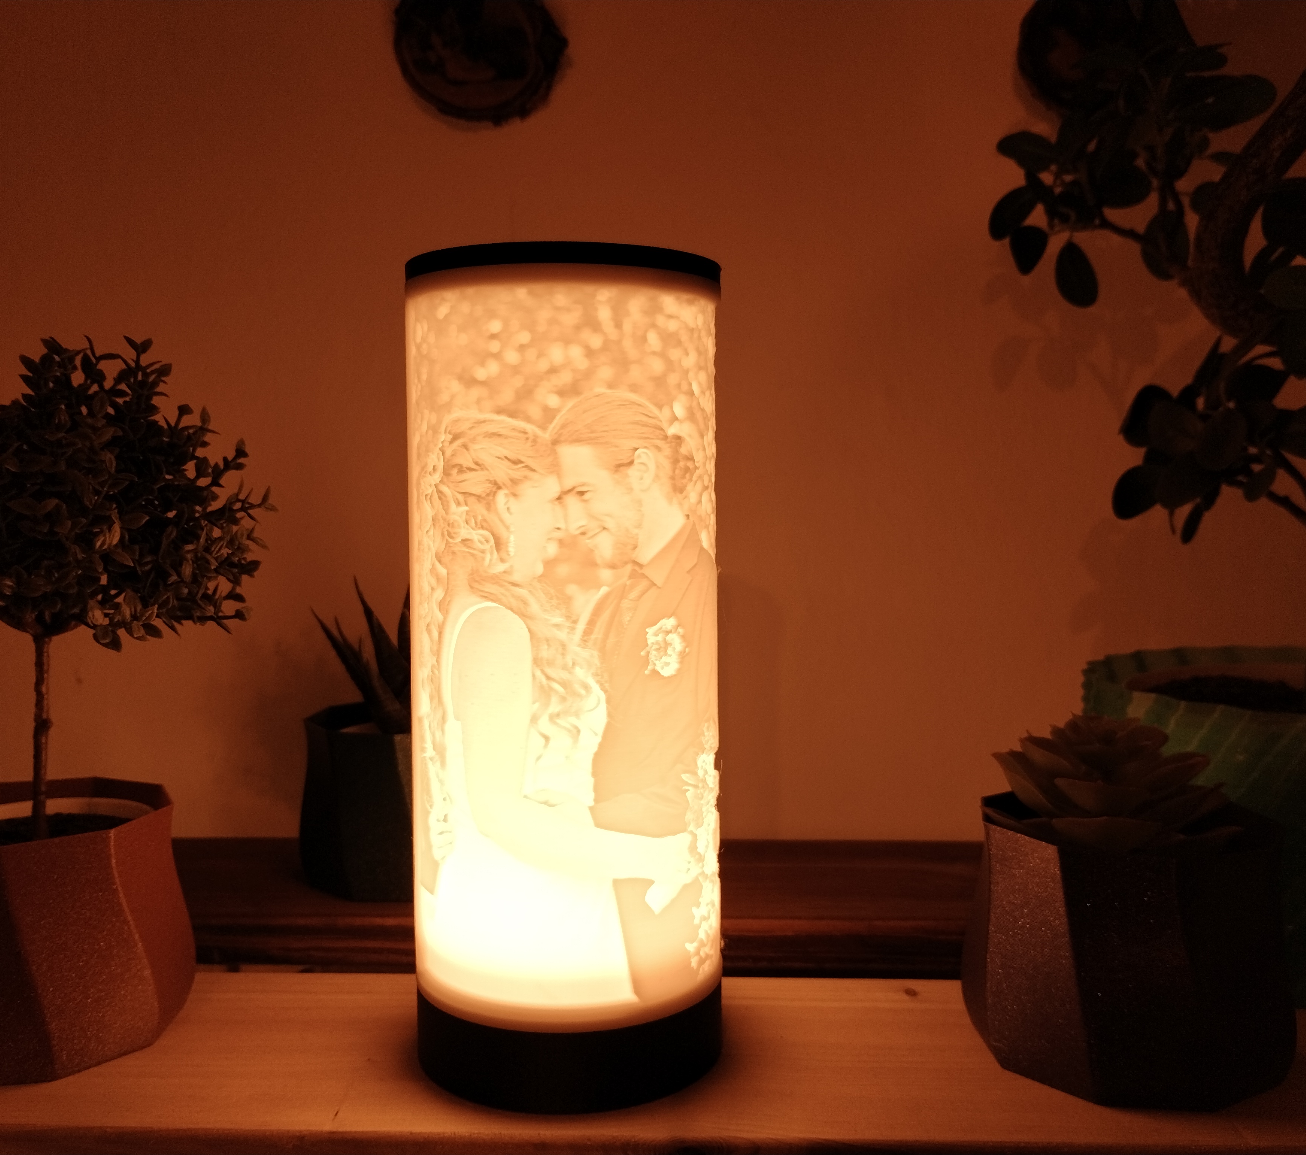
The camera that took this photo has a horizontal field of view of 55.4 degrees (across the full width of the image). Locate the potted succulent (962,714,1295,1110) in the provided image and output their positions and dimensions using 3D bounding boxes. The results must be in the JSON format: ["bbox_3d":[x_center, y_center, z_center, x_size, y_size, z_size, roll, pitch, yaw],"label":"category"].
[{"bbox_3d":[0.134,0.086,0.352,0.088,0.094,0.088,2,5,21],"label":"potted succulent"}]

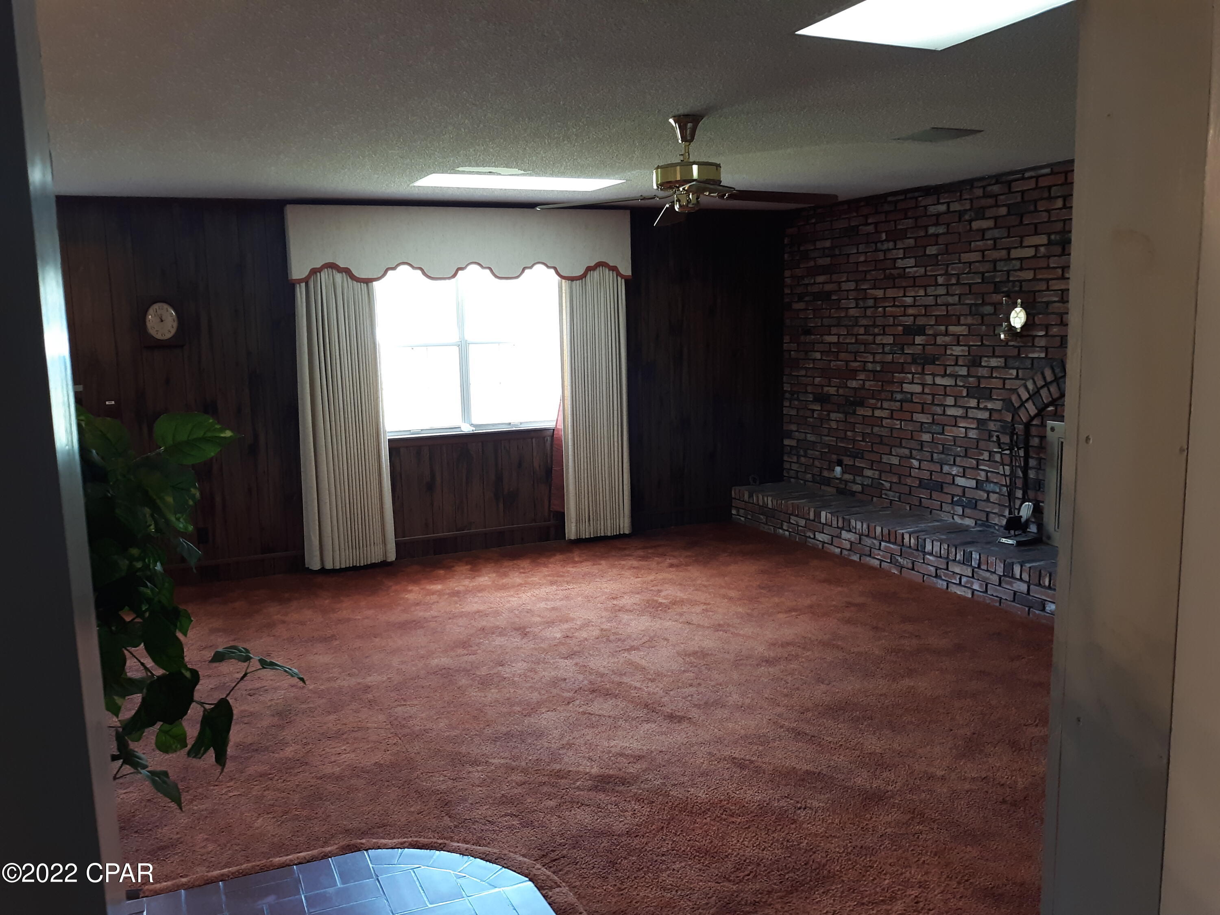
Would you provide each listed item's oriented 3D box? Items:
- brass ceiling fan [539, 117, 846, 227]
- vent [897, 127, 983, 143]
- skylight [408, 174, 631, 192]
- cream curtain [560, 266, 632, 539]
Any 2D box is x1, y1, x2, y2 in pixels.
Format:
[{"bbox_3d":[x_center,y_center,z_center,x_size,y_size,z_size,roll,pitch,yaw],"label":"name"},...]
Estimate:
[{"bbox_3d":[0.331,-1.248,4.220,1.310,0.400,1.310,-2,8,-3],"label":"brass ceiling fan"},{"bbox_3d":[1.571,-1.552,4.769,0.305,0.030,0.305,-5,9,-24],"label":"vent"},{"bbox_3d":[-0.566,-1.710,6.101,1.200,0.060,0.525,-5,9,-24],"label":"skylight"},{"bbox_3d":[-0.106,-0.470,7.455,0.535,2.158,0.140,-5,9,-24],"label":"cream curtain"}]

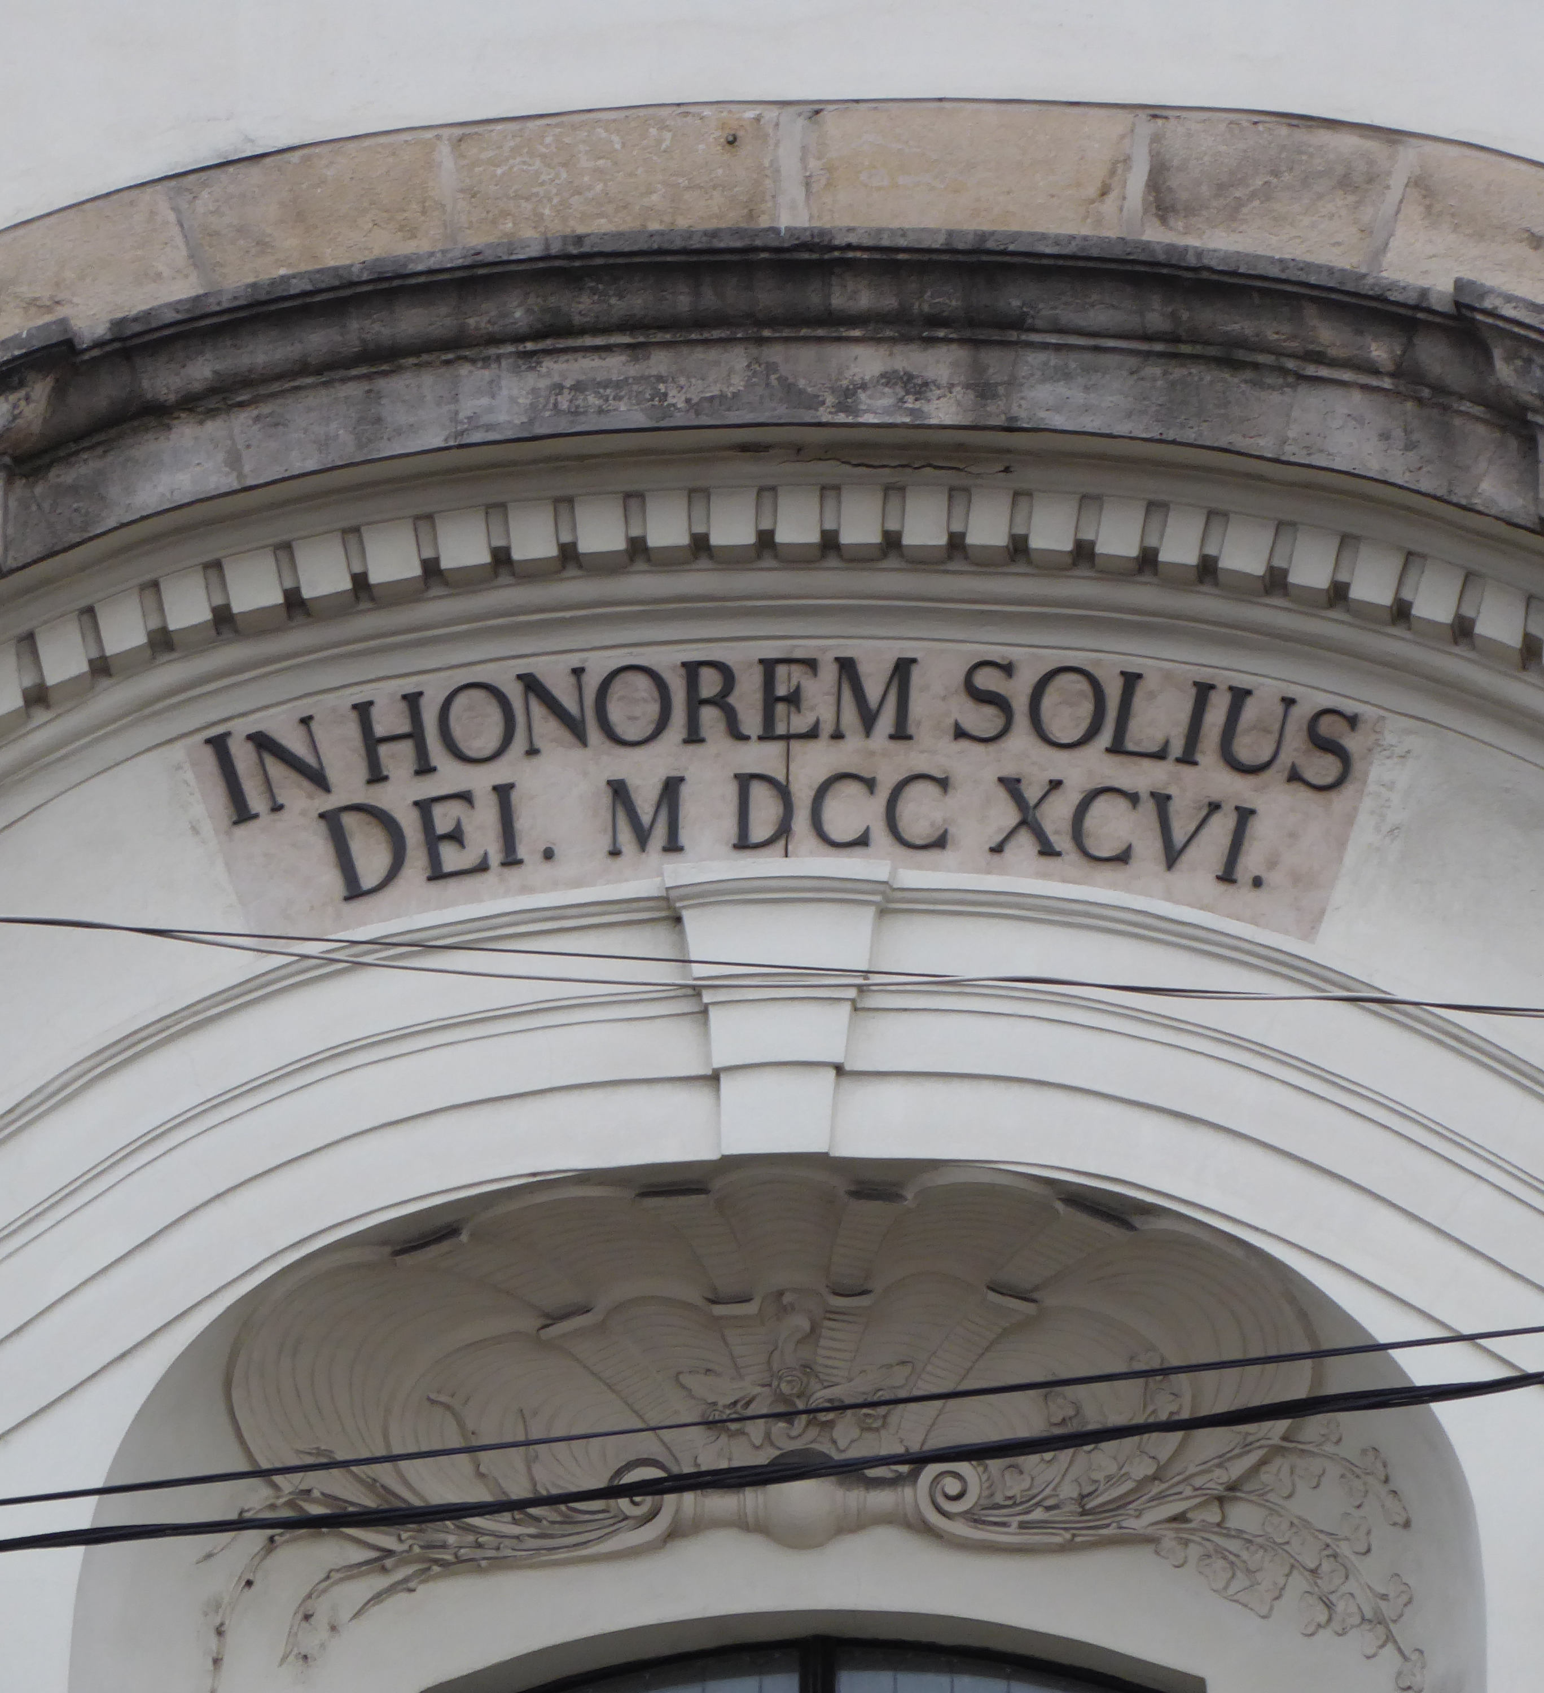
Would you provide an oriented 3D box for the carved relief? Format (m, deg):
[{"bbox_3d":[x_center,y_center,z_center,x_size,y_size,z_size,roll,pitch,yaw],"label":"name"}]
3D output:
[{"bbox_3d":[0.107,1.165,23.059,2.363,0.946,0.450,-1,-18,5],"label":"carved relief"}]

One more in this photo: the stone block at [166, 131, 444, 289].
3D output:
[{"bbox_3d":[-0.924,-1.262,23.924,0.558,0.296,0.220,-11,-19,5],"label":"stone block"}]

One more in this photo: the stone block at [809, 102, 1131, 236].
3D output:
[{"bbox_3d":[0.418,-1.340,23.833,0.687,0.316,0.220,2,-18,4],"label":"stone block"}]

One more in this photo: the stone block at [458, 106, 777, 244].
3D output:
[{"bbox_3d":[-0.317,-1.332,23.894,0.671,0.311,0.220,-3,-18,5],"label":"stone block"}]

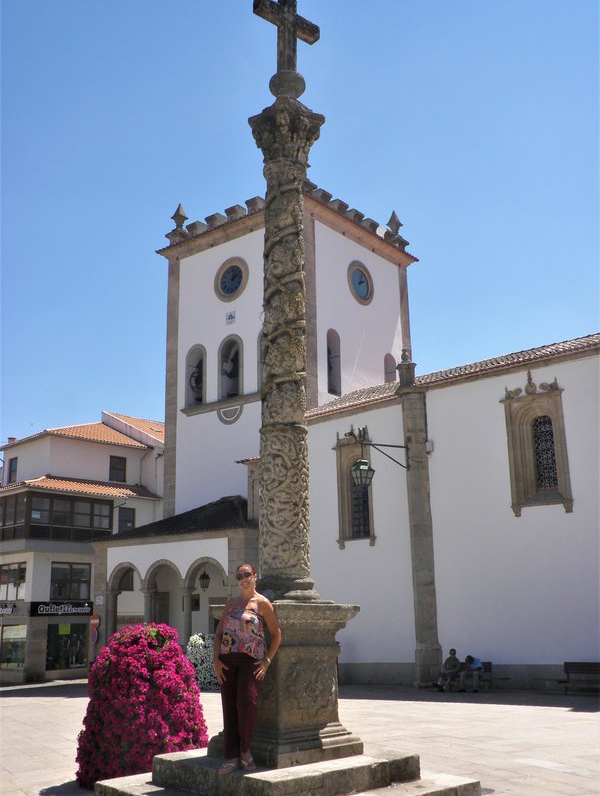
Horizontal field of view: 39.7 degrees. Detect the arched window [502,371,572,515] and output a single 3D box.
[{"bbox_3d":[6.818,1.239,24.264,1.900,4.184,0.400,-14,-19,41],"label":"arched window"}]

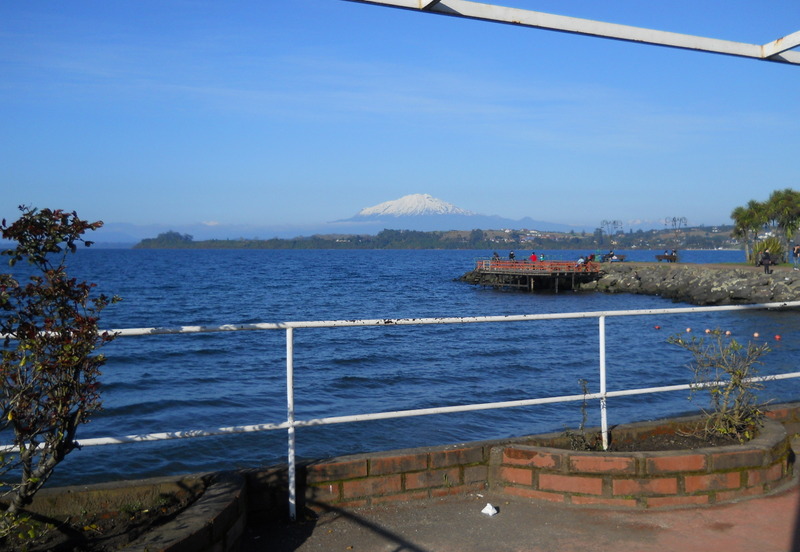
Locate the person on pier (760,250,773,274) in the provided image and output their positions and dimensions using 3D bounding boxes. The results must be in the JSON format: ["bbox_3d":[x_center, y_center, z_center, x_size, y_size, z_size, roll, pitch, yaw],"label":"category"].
[{"bbox_3d":[24.450,-0.943,56.998,0.500,1.670,0.360,0,2,-6],"label":"person on pier"}]

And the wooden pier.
[{"bbox_3d":[11.300,0.017,71.036,6.300,2.400,9.200,-1,2,-34],"label":"wooden pier"}]

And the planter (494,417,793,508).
[{"bbox_3d":[1.414,1.003,4.539,1.882,0.275,0.768,-1,2,-28],"label":"planter"}]

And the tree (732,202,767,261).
[{"bbox_3d":[33.800,-4.209,82.909,3.400,6.000,3.400,1,2,17],"label":"tree"}]

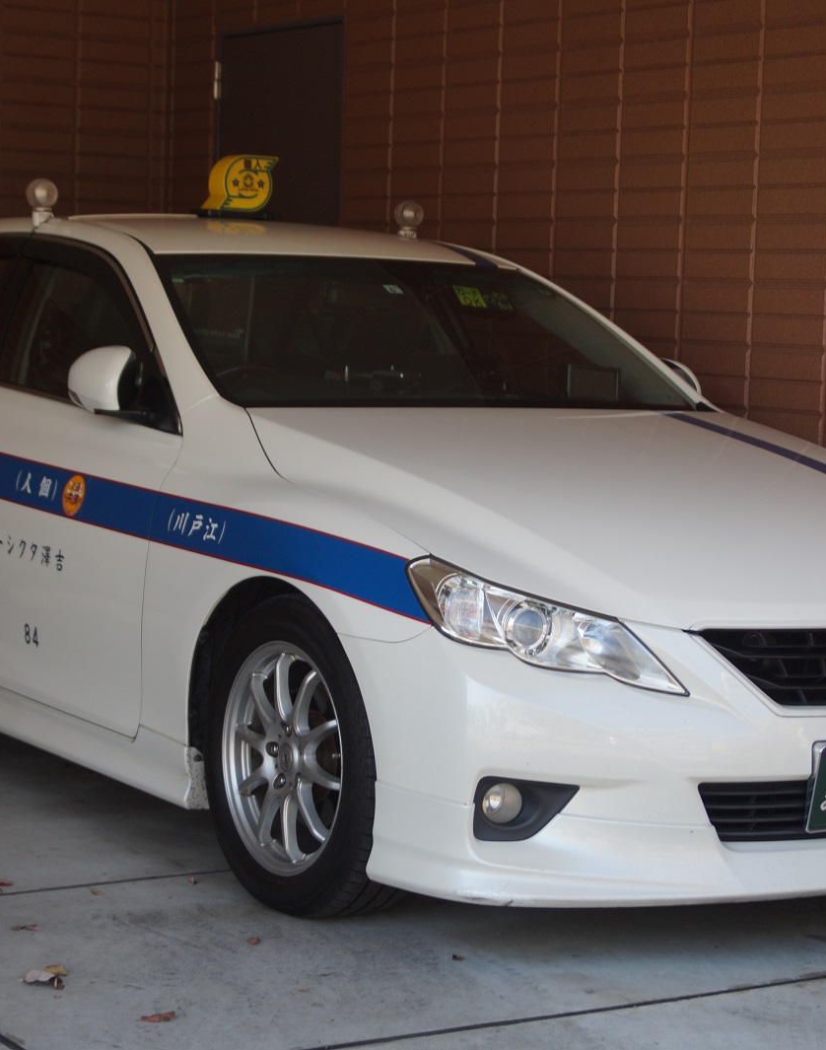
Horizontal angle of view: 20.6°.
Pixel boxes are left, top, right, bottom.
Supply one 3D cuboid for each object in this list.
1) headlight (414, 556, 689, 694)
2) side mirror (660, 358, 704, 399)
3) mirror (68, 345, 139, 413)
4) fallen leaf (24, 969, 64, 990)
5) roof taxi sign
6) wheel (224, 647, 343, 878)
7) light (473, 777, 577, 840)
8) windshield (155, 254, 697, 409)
[{"bbox_3d":[0.266,0.190,4.353,0.510,0.250,0.245,1,5,-15],"label":"headlight"},{"bbox_3d":[0.701,-0.346,5.963,0.190,0.155,0.115,-1,6,-35],"label":"side mirror"},{"bbox_3d":[-0.682,-0.315,4.984,0.190,0.155,0.115,-1,6,-35],"label":"mirror"},{"bbox_3d":[-0.630,0.777,3.886,0.070,0.024,0.050,1,5,-9],"label":"fallen leaf"},{"bbox_3d":[-0.490,-0.958,6.450,0.200,0.170,0.110,-1,6,-35],"label":"roof taxi sign"},{"bbox_3d":[-0.190,0.449,4.462,0.180,0.465,0.465,-1,6,-35],"label":"wheel"},{"bbox_3d":[0.191,0.494,4.029,0.188,0.120,0.085,0,5,-23],"label":"light"},{"bbox_3d":[0.054,-0.431,5.411,1.360,0.110,0.840,-1,35,-35],"label":"windshield"}]

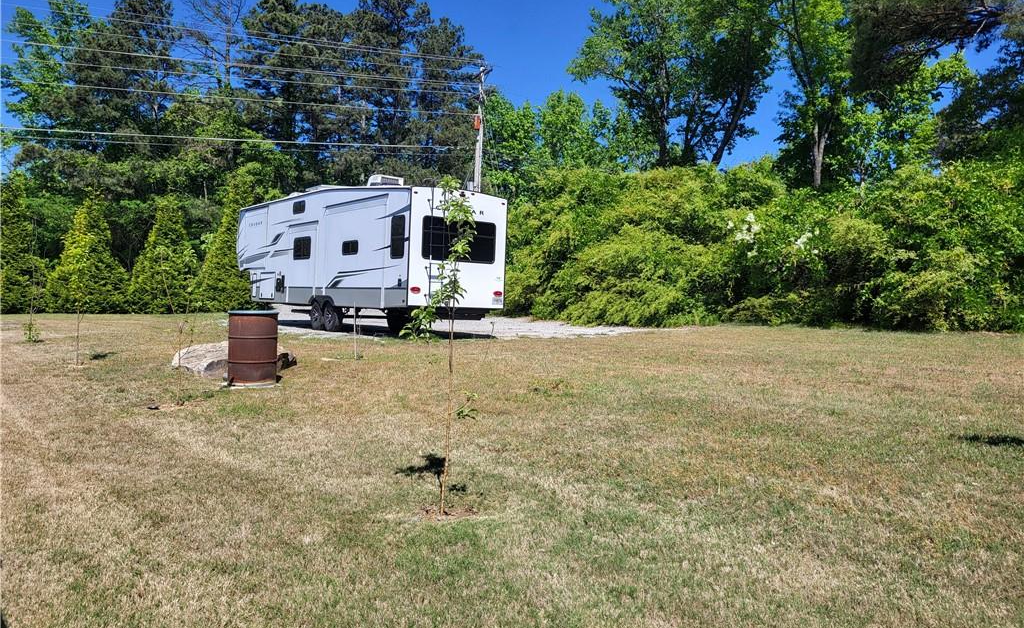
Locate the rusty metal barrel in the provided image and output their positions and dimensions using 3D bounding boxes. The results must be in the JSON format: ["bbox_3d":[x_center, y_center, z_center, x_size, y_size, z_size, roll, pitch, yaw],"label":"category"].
[{"bbox_3d":[-3.094,0.403,9.170,0.600,0.880,0.600,2,1,0],"label":"rusty metal barrel"}]

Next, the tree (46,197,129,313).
[{"bbox_3d":[-14.295,-2.004,25.900,2.750,3.900,2.700,2,1,0],"label":"tree"}]

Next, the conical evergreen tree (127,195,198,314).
[{"bbox_3d":[-12.133,-2.066,26.700,2.500,4.100,2.500,2,1,0],"label":"conical evergreen tree"}]

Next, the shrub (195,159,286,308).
[{"bbox_3d":[-10.064,-2.815,28.300,3.200,5.400,3.000,2,1,0],"label":"shrub"}]

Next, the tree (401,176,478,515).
[{"bbox_3d":[-0.418,0.184,4.500,0.450,1.960,0.420,2,1,0],"label":"tree"}]

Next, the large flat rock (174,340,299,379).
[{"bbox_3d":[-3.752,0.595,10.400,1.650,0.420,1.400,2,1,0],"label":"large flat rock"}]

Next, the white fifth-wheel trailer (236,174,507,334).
[{"bbox_3d":[-4.586,-1.568,21.348,2.500,3.980,11.700,1,1,-37],"label":"white fifth-wheel trailer"}]

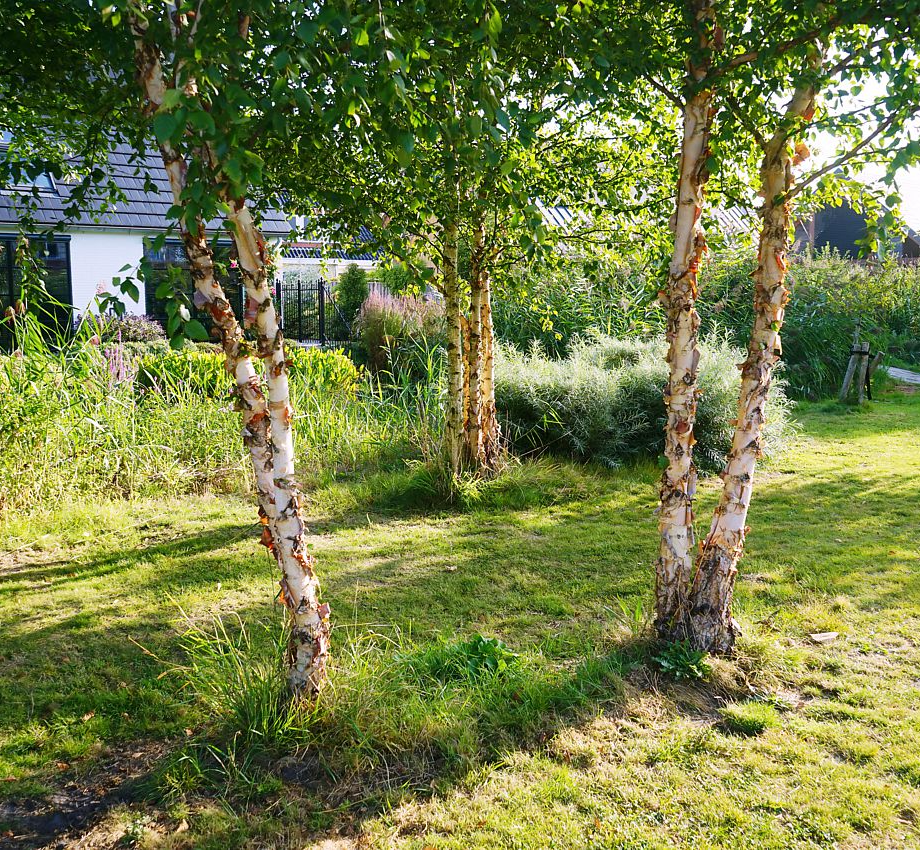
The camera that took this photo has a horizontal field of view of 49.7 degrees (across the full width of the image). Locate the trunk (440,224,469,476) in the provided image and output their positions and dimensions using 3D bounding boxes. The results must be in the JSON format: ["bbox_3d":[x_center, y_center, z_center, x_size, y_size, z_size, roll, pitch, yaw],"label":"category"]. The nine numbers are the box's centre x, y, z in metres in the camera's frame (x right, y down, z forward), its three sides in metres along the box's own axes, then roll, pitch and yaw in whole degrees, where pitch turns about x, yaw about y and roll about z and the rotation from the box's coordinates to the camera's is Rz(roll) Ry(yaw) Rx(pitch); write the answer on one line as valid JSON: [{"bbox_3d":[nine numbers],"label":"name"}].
[{"bbox_3d":[-0.045,-0.569,8.348,0.220,2.120,0.190,0,8,0],"label":"trunk"}]

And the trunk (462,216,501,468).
[{"bbox_3d":[0.188,-0.604,8.495,0.335,2.150,0.340,0,8,0],"label":"trunk"}]

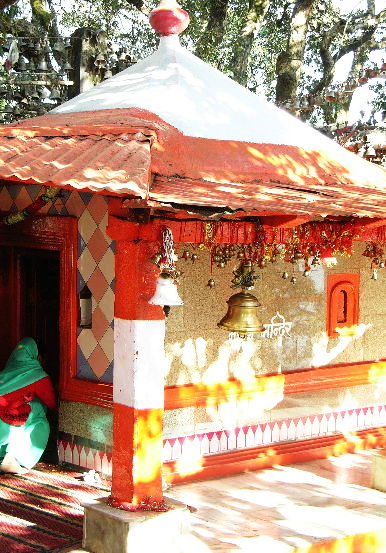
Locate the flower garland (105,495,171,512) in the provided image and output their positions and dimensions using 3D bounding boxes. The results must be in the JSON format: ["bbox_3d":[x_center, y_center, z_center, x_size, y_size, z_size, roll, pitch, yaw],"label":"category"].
[{"bbox_3d":[-0.271,1.121,6.746,0.250,0.045,0.235,-2,5,-42],"label":"flower garland"}]

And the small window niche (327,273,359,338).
[{"bbox_3d":[1.069,0.205,9.604,0.349,0.451,0.080,-2,5,-43],"label":"small window niche"}]

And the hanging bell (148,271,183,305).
[{"bbox_3d":[-0.140,0.066,6.712,0.169,0.168,0.169,1,4,0],"label":"hanging bell"}]

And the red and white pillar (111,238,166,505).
[{"bbox_3d":[-0.274,0.475,6.729,0.195,1.327,0.180,-2,5,-42],"label":"red and white pillar"}]

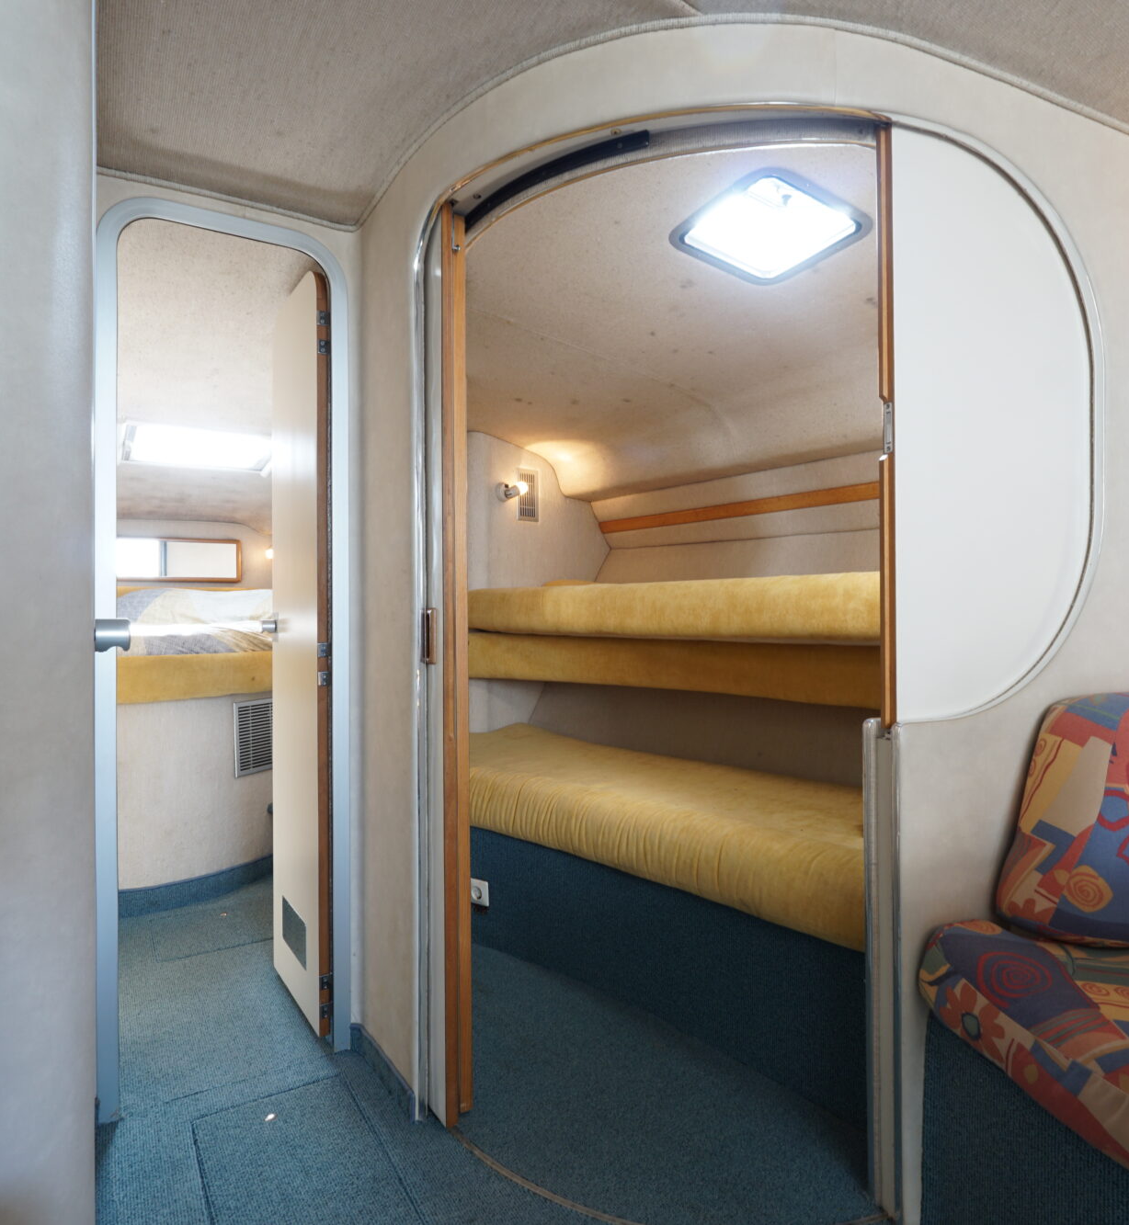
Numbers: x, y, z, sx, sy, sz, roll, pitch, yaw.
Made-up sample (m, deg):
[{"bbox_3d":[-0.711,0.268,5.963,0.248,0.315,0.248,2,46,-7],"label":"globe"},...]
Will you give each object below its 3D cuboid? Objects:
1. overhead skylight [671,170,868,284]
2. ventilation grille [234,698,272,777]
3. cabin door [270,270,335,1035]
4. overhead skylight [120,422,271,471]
[{"bbox_3d":[0.511,-0.965,1.924,0.385,0.050,0.388,8,-6,-31],"label":"overhead skylight"},{"bbox_3d":[-1.177,0.480,2.946,0.020,0.273,0.210,0,0,27],"label":"ventilation grille"},{"bbox_3d":[-0.699,0.095,2.033,0.035,1.850,0.450,0,0,-34],"label":"cabin door"},{"bbox_3d":[-1.626,-0.750,3.472,0.645,0.060,0.615,0,-8,-32],"label":"overhead skylight"}]

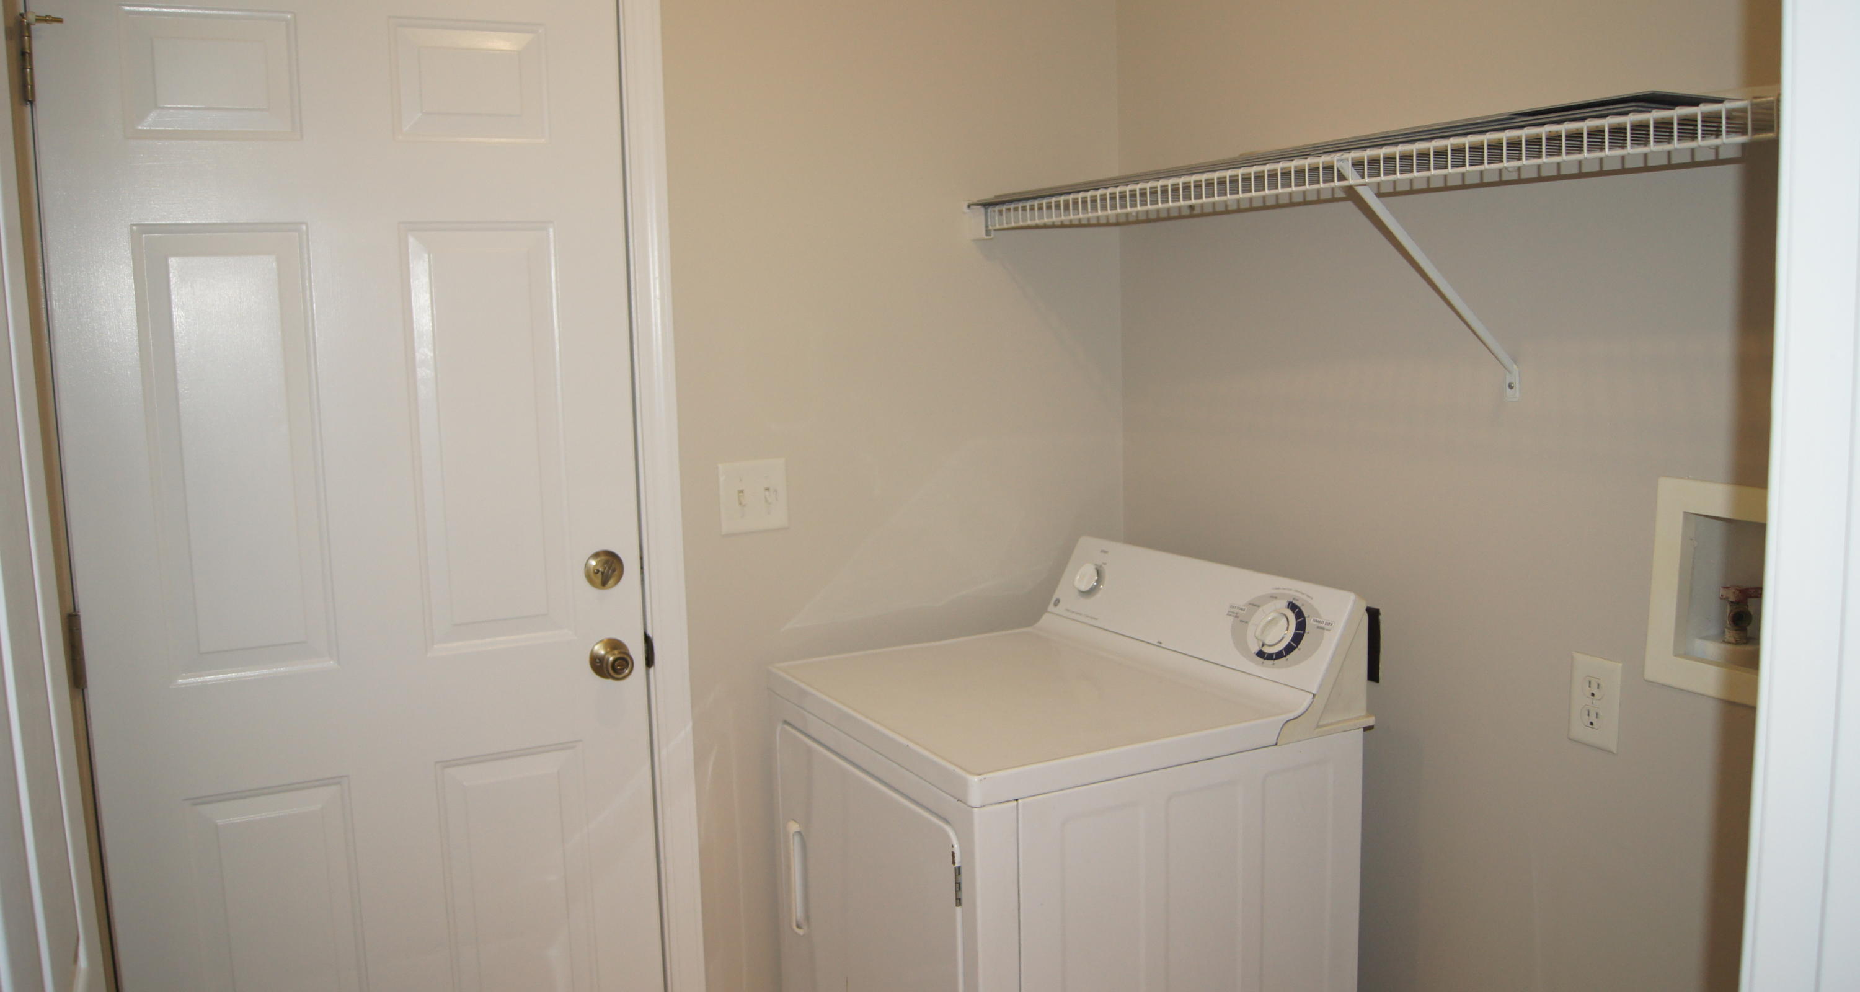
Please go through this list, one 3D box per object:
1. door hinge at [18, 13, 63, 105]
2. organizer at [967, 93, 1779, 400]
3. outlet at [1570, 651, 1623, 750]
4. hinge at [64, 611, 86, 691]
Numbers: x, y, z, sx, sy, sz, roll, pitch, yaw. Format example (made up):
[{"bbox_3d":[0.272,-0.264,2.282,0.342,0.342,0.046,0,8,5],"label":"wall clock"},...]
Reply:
[{"bbox_3d":[-1.121,-0.553,1.761,0.044,0.110,0.025,-5,8,-27],"label":"door hinge"},{"bbox_3d":[0.576,-0.274,1.760,0.317,0.316,1.619,-5,8,-27],"label":"organizer"},{"bbox_3d":[0.813,0.254,1.707,0.010,0.114,0.069,-5,8,-27],"label":"outlet"},{"bbox_3d":[-1.129,0.205,1.844,0.015,0.103,0.017,-5,8,-27],"label":"hinge"}]

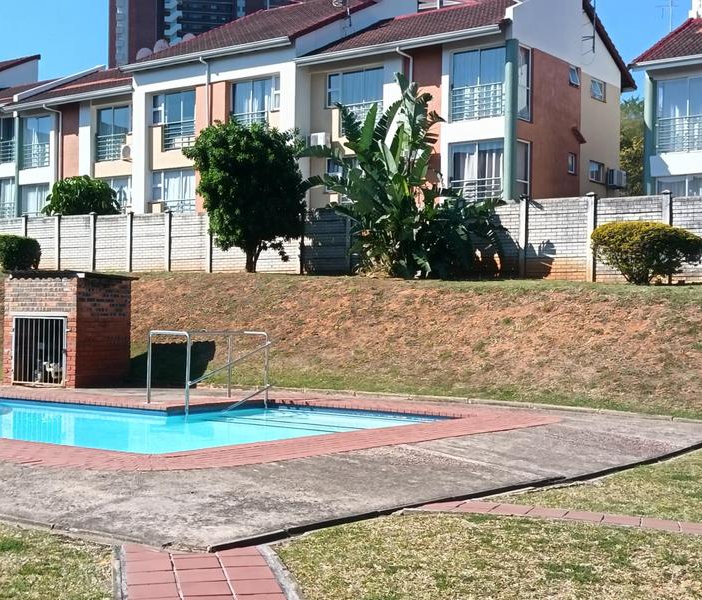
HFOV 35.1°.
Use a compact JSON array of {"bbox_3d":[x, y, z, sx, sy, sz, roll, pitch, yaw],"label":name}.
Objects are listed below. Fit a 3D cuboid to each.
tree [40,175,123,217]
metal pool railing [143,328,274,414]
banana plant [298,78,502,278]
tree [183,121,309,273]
[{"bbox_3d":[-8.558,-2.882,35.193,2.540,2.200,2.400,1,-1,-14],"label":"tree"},{"bbox_3d":[-2.089,1.050,16.463,0.830,1.210,1.770,0,-1,36],"label":"metal pool railing"},{"bbox_3d":[1.105,-2.671,23.800,4.330,4.420,3.300,1,-1,3],"label":"banana plant"},{"bbox_3d":[-2.487,-2.463,26.400,3.000,3.620,2.900,1,-1,-5],"label":"tree"}]

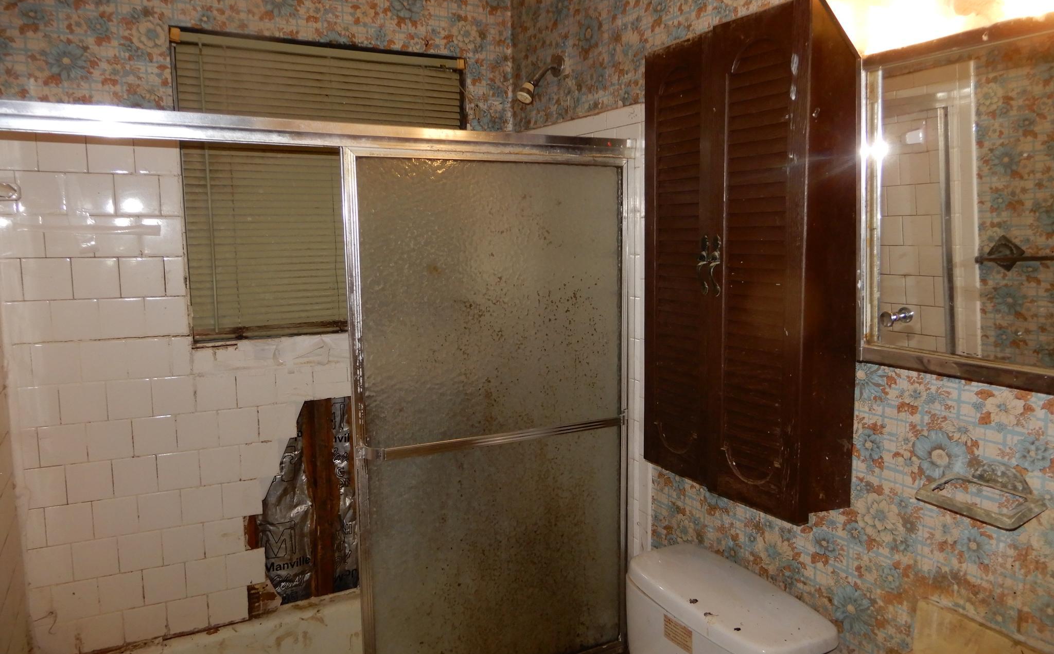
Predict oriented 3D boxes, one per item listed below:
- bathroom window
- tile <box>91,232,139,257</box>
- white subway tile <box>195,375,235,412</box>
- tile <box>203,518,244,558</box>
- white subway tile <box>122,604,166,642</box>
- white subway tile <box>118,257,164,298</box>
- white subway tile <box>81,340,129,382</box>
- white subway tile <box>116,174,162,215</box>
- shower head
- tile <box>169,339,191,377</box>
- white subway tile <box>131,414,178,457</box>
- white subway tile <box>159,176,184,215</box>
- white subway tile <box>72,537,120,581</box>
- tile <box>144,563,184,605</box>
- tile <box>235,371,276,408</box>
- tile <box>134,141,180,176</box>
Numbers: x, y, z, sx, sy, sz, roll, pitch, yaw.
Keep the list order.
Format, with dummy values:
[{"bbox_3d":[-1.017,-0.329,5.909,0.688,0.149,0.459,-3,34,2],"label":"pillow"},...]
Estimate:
[{"bbox_3d":[-0.575,-0.398,2.168,0.818,0.838,0.080,-4,9,-25],"label":"bathroom window"},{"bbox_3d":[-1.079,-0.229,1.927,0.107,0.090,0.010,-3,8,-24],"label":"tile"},{"bbox_3d":[-0.891,0.183,2.090,0.108,0.108,0.009,-4,7,-25],"label":"white subway tile"},{"bbox_3d":[-0.898,0.622,2.162,0.108,0.108,0.009,-4,7,-27],"label":"tile"},{"bbox_3d":[-1.084,0.841,2.072,0.108,0.100,0.009,-4,7,-25],"label":"white subway tile"},{"bbox_3d":[-1.041,-0.135,1.986,0.108,0.108,0.008,-4,8,-25],"label":"white subway tile"},{"bbox_3d":[-1.135,0.089,1.966,0.108,0.108,0.009,-4,7,-25],"label":"white subway tile"},{"bbox_3d":[-1.042,-0.352,1.958,0.108,0.108,0.008,-4,8,-25],"label":"white subway tile"},{"bbox_3d":[0.030,-0.687,2.019,0.125,0.136,0.061,-3,8,-24],"label":"shower head"},{"bbox_3d":[-0.957,0.079,2.027,0.051,0.108,0.009,-4,9,-25],"label":"tile"},{"bbox_3d":[-1.046,0.303,2.052,0.108,0.108,0.009,-4,7,-27],"label":"white subway tile"},{"bbox_3d":[-0.981,-0.361,2.008,0.052,0.108,0.009,-4,7,-28],"label":"white subway tile"},{"bbox_3d":[-1.177,0.629,1.997,0.107,0.107,0.010,-3,8,-24],"label":"white subway tile"},{"bbox_3d":[-1.041,0.736,2.095,0.108,0.108,0.009,-4,7,-28],"label":"tile"},{"bbox_3d":[-0.781,0.176,2.119,0.107,0.107,0.010,-3,8,-24],"label":"tile"},{"bbox_3d":[-1.004,-0.466,1.984,0.104,0.106,0.009,-4,7,-28],"label":"tile"}]

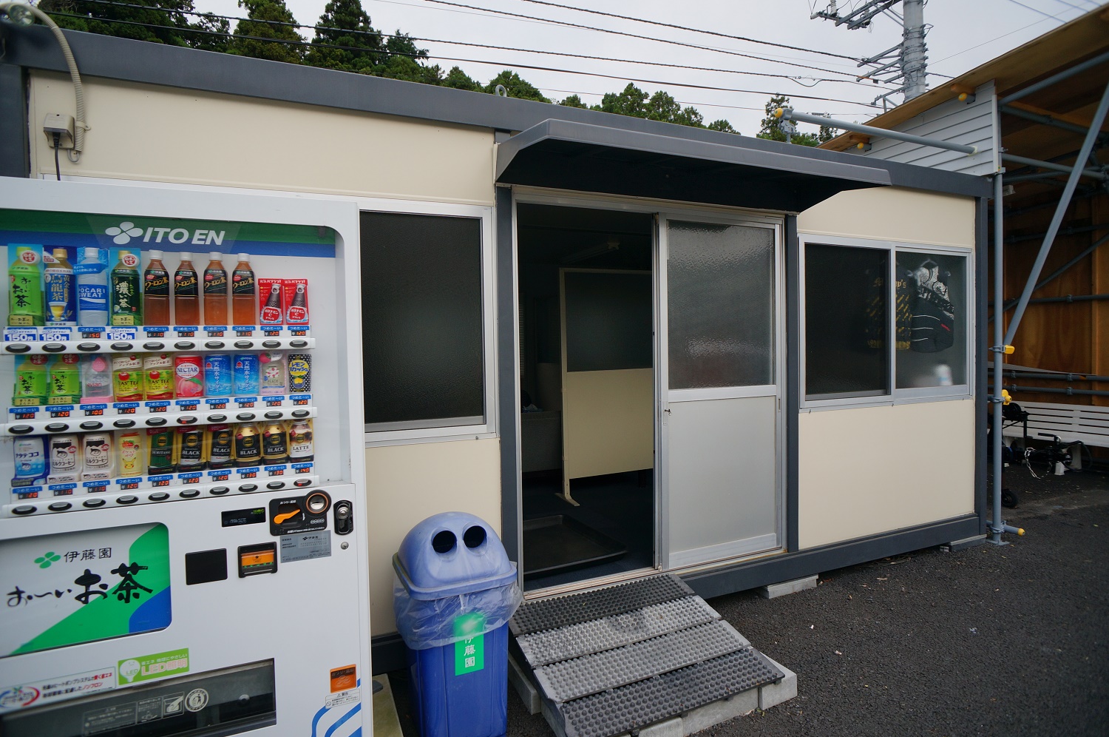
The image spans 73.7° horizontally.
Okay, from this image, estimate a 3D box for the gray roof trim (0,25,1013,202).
[{"bbox_3d":[0.531,-1.157,3.797,5.533,0.151,0.150,-2,2,-29],"label":"gray roof trim"}]

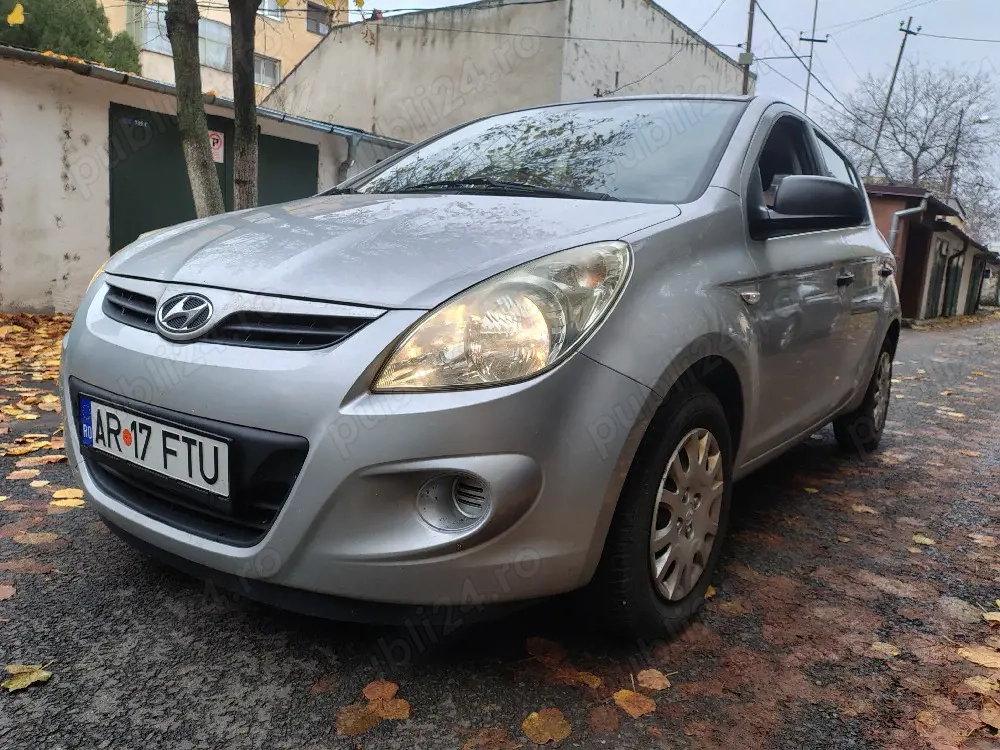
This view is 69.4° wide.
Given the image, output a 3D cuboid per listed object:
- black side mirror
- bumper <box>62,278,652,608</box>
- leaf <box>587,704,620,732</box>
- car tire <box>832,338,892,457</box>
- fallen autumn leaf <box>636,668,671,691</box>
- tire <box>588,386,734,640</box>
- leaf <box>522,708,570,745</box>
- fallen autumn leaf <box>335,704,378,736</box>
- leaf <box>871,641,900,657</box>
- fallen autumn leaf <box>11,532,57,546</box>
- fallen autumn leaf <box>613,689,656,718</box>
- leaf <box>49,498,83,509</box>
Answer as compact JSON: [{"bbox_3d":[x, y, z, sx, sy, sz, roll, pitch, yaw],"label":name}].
[{"bbox_3d":[0.906,-0.478,2.110,0.245,0.180,0.220,8,10,36],"label":"black side mirror"},{"bbox_3d":[-0.531,0.118,1.767,1.690,0.600,0.640,8,10,36],"label":"bumper"},{"bbox_3d":[0.202,0.665,1.398,0.061,0.008,0.090,3,8,7],"label":"leaf"},{"bbox_3d":[1.913,0.075,3.778,0.188,0.600,0.600,8,10,36],"label":"car tire"},{"bbox_3d":[0.335,0.649,1.539,0.062,0.008,0.073,9,11,42],"label":"fallen autumn leaf"},{"bbox_3d":[0.393,0.318,1.777,0.188,0.600,0.600,8,10,36],"label":"tire"},{"bbox_3d":[0.090,0.666,1.372,0.083,0.008,0.106,5,9,20],"label":"leaf"},{"bbox_3d":[-0.271,0.655,1.380,0.078,0.008,0.101,0,8,-14],"label":"fallen autumn leaf"},{"bbox_3d":[0.900,0.642,1.693,0.037,0.008,0.067,-3,9,-27],"label":"leaf"},{"bbox_3d":[-1.431,0.504,2.228,0.127,0.008,0.082,1,8,-7],"label":"fallen autumn leaf"},{"bbox_3d":[0.272,0.659,1.455,0.062,0.008,0.089,-2,9,-25],"label":"fallen autumn leaf"},{"bbox_3d":[-1.532,0.454,2.561,0.122,0.008,0.074,4,9,19],"label":"leaf"}]

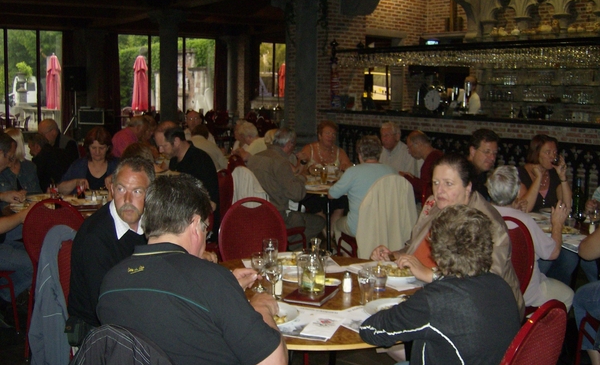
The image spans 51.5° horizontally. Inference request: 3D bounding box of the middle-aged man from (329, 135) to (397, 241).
[{"bbox_3d":[0.486,0.230,4.800,0.560,1.194,0.800,-3,9,-30],"label":"middle-aged man"}]

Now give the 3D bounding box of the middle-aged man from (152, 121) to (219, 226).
[{"bbox_3d":[-0.914,0.197,4.684,0.800,1.219,0.560,3,8,11],"label":"middle-aged man"}]

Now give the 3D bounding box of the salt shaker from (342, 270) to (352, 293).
[{"bbox_3d":[0.194,0.403,2.515,0.038,0.079,0.038,1,8,0],"label":"salt shaker"}]

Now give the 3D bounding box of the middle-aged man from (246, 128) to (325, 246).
[{"bbox_3d":[-0.103,0.169,5.395,0.550,1.290,0.820,8,10,42],"label":"middle-aged man"}]

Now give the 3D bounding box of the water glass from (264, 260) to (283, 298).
[{"bbox_3d":[-0.097,0.374,2.402,0.066,0.145,0.066,1,7,0],"label":"water glass"}]

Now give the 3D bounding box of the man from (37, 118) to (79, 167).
[{"bbox_3d":[-2.337,0.017,5.782,0.800,1.200,0.550,0,8,-9],"label":"man"}]

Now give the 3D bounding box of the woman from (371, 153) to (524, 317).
[{"bbox_3d":[0.680,0.505,2.856,0.700,1.300,0.550,-3,9,-30],"label":"woman"}]

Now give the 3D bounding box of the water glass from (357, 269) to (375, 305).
[{"bbox_3d":[0.255,0.401,2.369,0.068,0.127,0.068,1,8,0],"label":"water glass"}]

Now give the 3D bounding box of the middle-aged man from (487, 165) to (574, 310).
[{"bbox_3d":[1.311,0.483,3.457,0.720,1.210,0.500,-3,9,-29],"label":"middle-aged man"}]

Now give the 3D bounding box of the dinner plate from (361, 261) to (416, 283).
[{"bbox_3d":[0.418,0.390,2.690,0.265,0.055,0.265,1,7,0],"label":"dinner plate"}]

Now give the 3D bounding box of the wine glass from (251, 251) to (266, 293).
[{"bbox_3d":[-0.158,0.361,2.508,0.066,0.150,0.066,1,8,0],"label":"wine glass"}]

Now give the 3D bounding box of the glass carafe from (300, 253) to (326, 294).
[{"bbox_3d":[0.054,0.331,2.421,0.088,0.195,0.088,1,7,0],"label":"glass carafe"}]

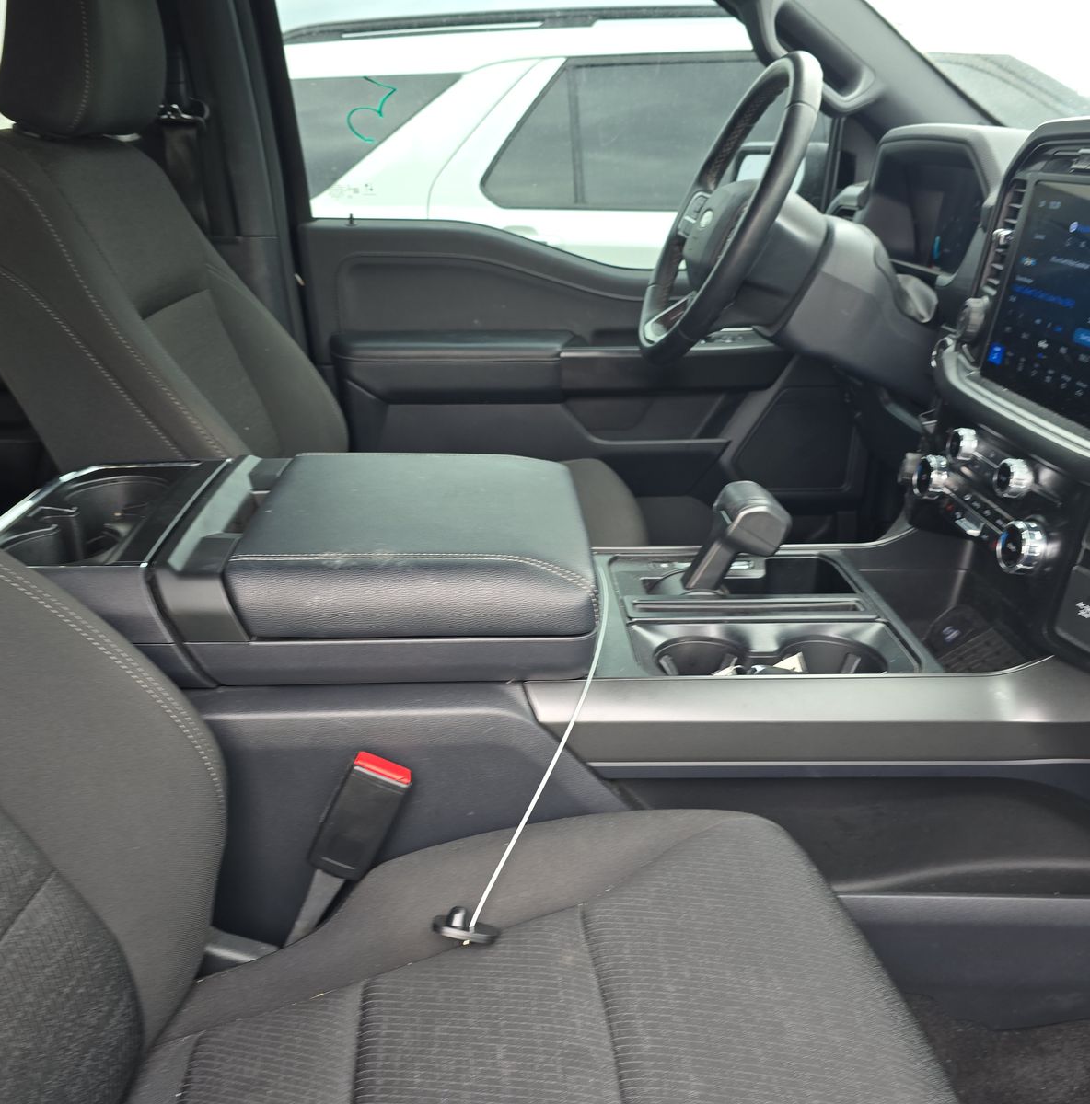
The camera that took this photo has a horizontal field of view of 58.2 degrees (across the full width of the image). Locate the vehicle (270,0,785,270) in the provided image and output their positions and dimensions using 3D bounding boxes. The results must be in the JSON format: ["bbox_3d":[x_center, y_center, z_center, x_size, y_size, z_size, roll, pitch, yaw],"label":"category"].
[{"bbox_3d":[0.900,-1.275,4.287,5.050,1.775,2.000,1,22,0],"label":"vehicle"}]

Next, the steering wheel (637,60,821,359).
[{"bbox_3d":[0.237,-0.399,1.192,0.090,0.387,0.387,23,20,-11],"label":"steering wheel"}]

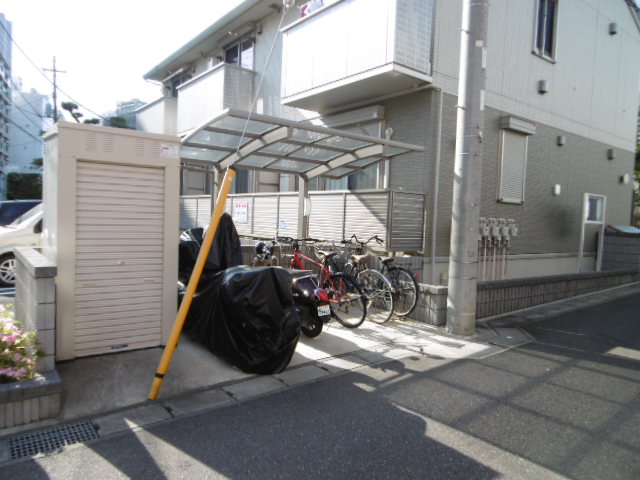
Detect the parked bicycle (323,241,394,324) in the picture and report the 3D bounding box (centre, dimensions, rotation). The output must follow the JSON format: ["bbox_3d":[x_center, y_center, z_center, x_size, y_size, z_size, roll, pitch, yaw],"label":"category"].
[{"bbox_3d":[0.332,0.518,6.041,0.570,1.050,1.760,0,4,-39],"label":"parked bicycle"}]

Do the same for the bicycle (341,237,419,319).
[{"bbox_3d":[0.744,0.495,6.564,0.570,1.070,1.770,0,4,-39],"label":"bicycle"}]

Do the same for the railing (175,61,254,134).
[{"bbox_3d":[-3.161,-3.909,13.011,0.920,1.480,3.330,0,4,-38],"label":"railing"}]

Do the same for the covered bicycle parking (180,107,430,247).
[{"bbox_3d":[-0.332,-0.155,5.950,2.920,2.340,1.880,0,4,-38],"label":"covered bicycle parking"}]

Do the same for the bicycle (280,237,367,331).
[{"bbox_3d":[-0.094,0.522,5.659,0.620,1.050,1.720,-1,4,-43],"label":"bicycle"}]

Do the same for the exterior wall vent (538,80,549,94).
[{"bbox_3d":[4.601,-3.139,9.134,0.180,0.240,0.120,0,4,-38],"label":"exterior wall vent"}]

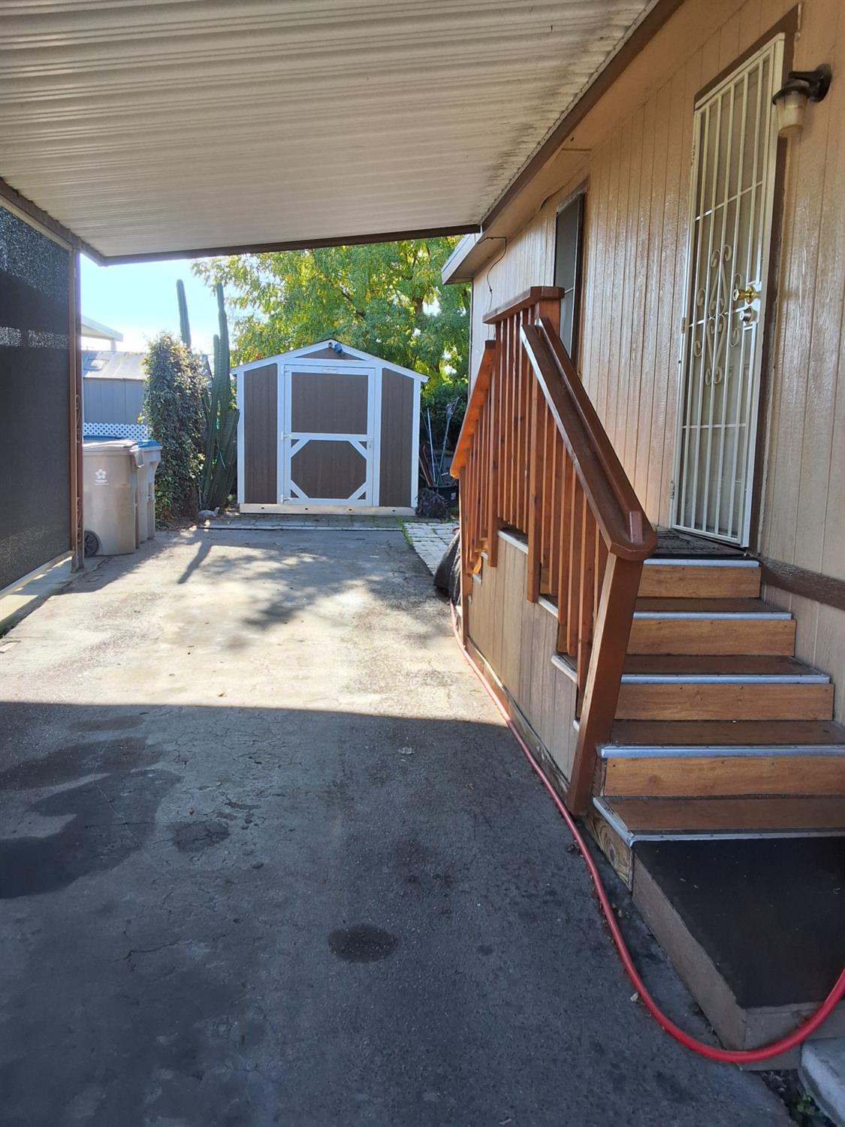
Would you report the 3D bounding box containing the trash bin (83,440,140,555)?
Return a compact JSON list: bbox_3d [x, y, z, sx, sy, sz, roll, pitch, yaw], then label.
[{"bbox_3d":[-3.091,-0.643,8.790,0.750,1.070,0.650,-1,8,-12],"label":"trash bin"}]

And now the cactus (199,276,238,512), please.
[{"bbox_3d":[-2.686,-2.189,12.040,0.520,2.954,0.500,0,8,-6],"label":"cactus"}]

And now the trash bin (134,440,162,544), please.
[{"bbox_3d":[-3.204,-0.801,9.792,0.750,1.070,0.650,0,8,-7],"label":"trash bin"}]

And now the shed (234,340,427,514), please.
[{"bbox_3d":[-1.451,-2.034,13.729,2.660,2.370,2.750,0,8,-9],"label":"shed"}]

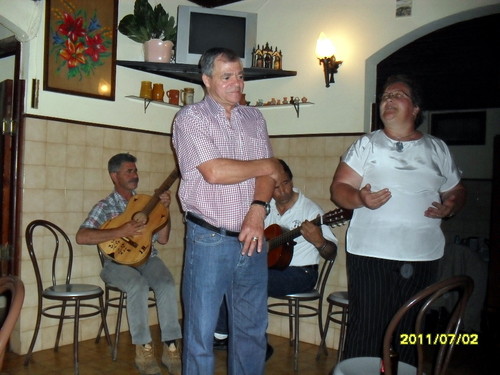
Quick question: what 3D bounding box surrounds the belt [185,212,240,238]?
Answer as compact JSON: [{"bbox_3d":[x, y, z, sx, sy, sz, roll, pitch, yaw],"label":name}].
[{"bbox_3d":[-0.104,0.154,2.200,0.370,0.110,0.280,2,-1,-30],"label":"belt"}]

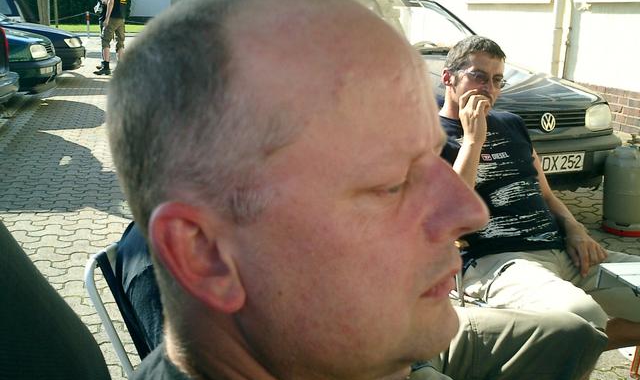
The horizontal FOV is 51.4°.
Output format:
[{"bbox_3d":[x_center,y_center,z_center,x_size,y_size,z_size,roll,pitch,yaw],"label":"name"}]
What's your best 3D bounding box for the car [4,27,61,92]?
[{"bbox_3d":[-5.265,-1.738,8.019,4.020,1.420,1.700,-3,16,-13],"label":"car"}]

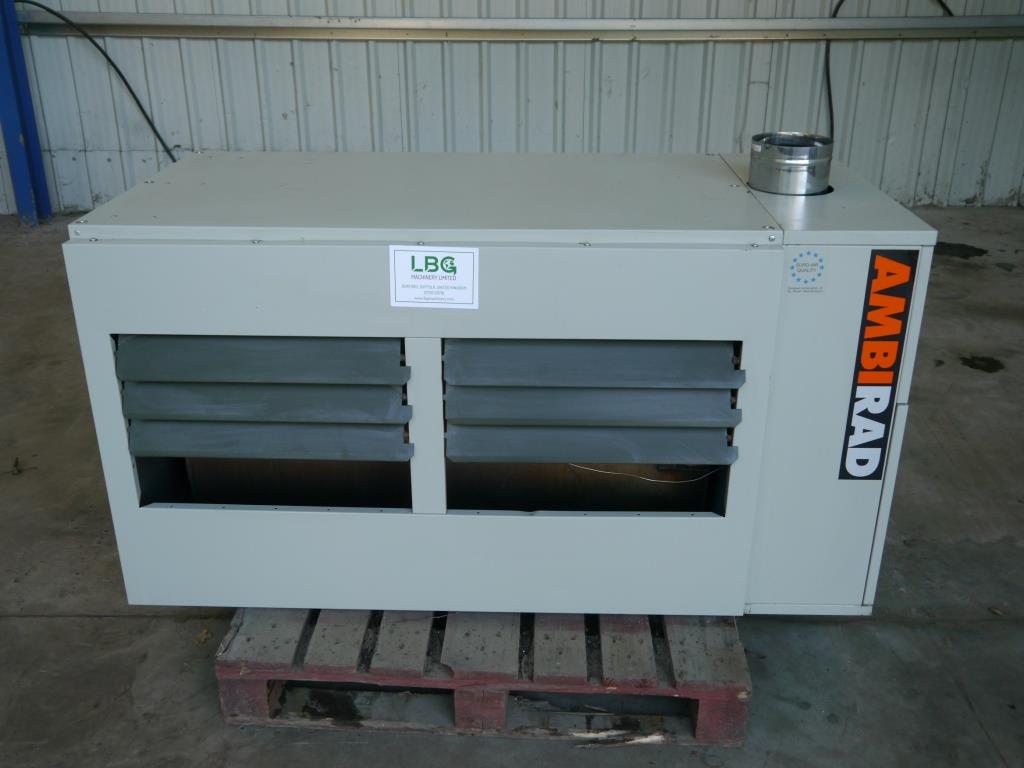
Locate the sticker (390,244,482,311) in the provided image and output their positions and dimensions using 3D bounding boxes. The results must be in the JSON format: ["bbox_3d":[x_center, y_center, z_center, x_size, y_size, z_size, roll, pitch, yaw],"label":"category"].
[{"bbox_3d":[-0.134,-0.183,1.742,0.153,0.111,0.002,1,24,1],"label":"sticker"}]

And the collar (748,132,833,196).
[{"bbox_3d":[0.559,-0.443,2.017,0.155,0.095,0.155,1,24,1],"label":"collar"}]

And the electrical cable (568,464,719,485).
[{"bbox_3d":[0.259,0.174,1.937,0.300,0.042,0.045,1,24,1],"label":"electrical cable"}]

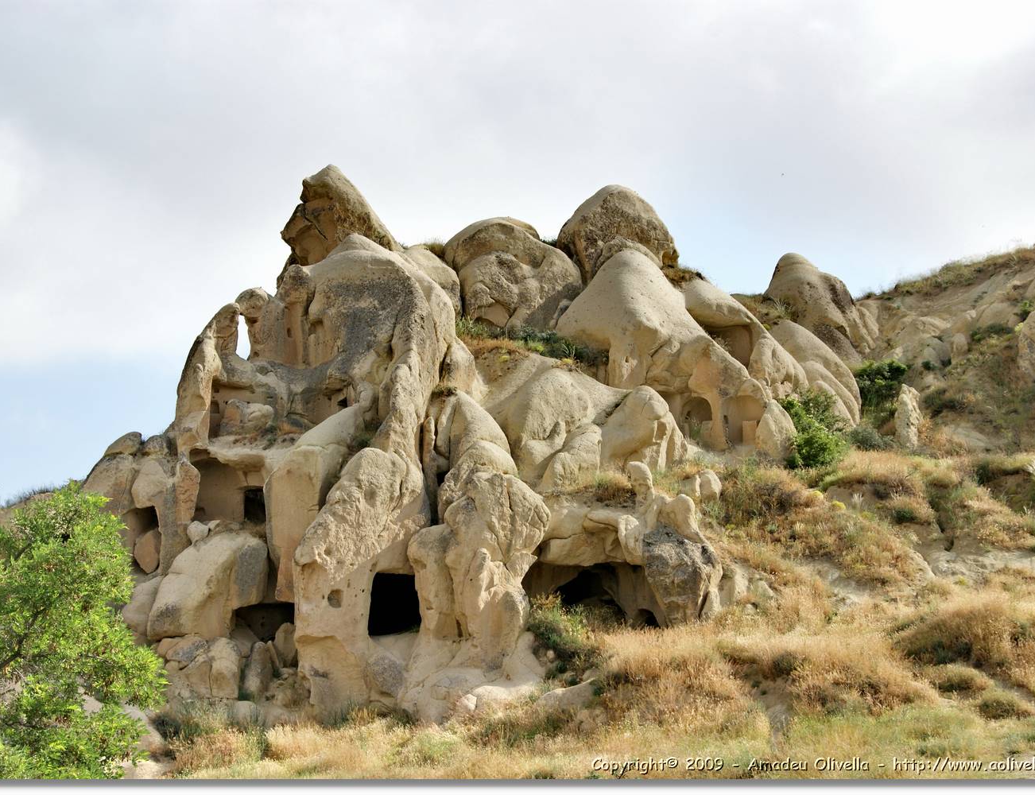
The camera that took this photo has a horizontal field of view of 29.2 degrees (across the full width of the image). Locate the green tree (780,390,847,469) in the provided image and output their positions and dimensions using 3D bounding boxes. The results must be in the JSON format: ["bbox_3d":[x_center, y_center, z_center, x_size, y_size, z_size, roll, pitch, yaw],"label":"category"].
[{"bbox_3d":[9.839,1.083,66.000,2.259,2.600,2.000,0,-6,0],"label":"green tree"}]

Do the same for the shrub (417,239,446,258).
[{"bbox_3d":[-2.933,-5.087,68.000,0.988,0.670,0.791,0,-6,0],"label":"shrub"}]

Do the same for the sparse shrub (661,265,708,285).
[{"bbox_3d":[5.874,-4.301,70.000,1.608,0.722,1.286,0,-6,0],"label":"sparse shrub"}]

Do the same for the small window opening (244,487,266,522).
[{"bbox_3d":[-7.932,3.250,60.000,0.703,1.097,0.300,0,-6,-5],"label":"small window opening"}]

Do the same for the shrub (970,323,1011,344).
[{"bbox_3d":[20.460,-2.783,86.000,1.774,0.887,1.419,0,-6,0],"label":"shrub"}]

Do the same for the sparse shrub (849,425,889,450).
[{"bbox_3d":[12.194,1.391,69.000,1.456,0.906,1.164,0,-6,0],"label":"sparse shrub"}]

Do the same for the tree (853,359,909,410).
[{"bbox_3d":[13.346,-0.445,73.000,2.019,1.917,1.615,0,-6,0],"label":"tree"}]

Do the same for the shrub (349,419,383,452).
[{"bbox_3d":[-4.661,1.159,61.000,1.001,0.951,0.801,0,-6,0],"label":"shrub"}]

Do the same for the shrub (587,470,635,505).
[{"bbox_3d":[2.780,2.684,59.000,1.494,1.051,1.195,0,-6,0],"label":"shrub"}]

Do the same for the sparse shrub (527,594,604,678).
[{"bbox_3d":[1.341,6.603,55.000,2.140,2.321,1.712,0,-6,0],"label":"sparse shrub"}]

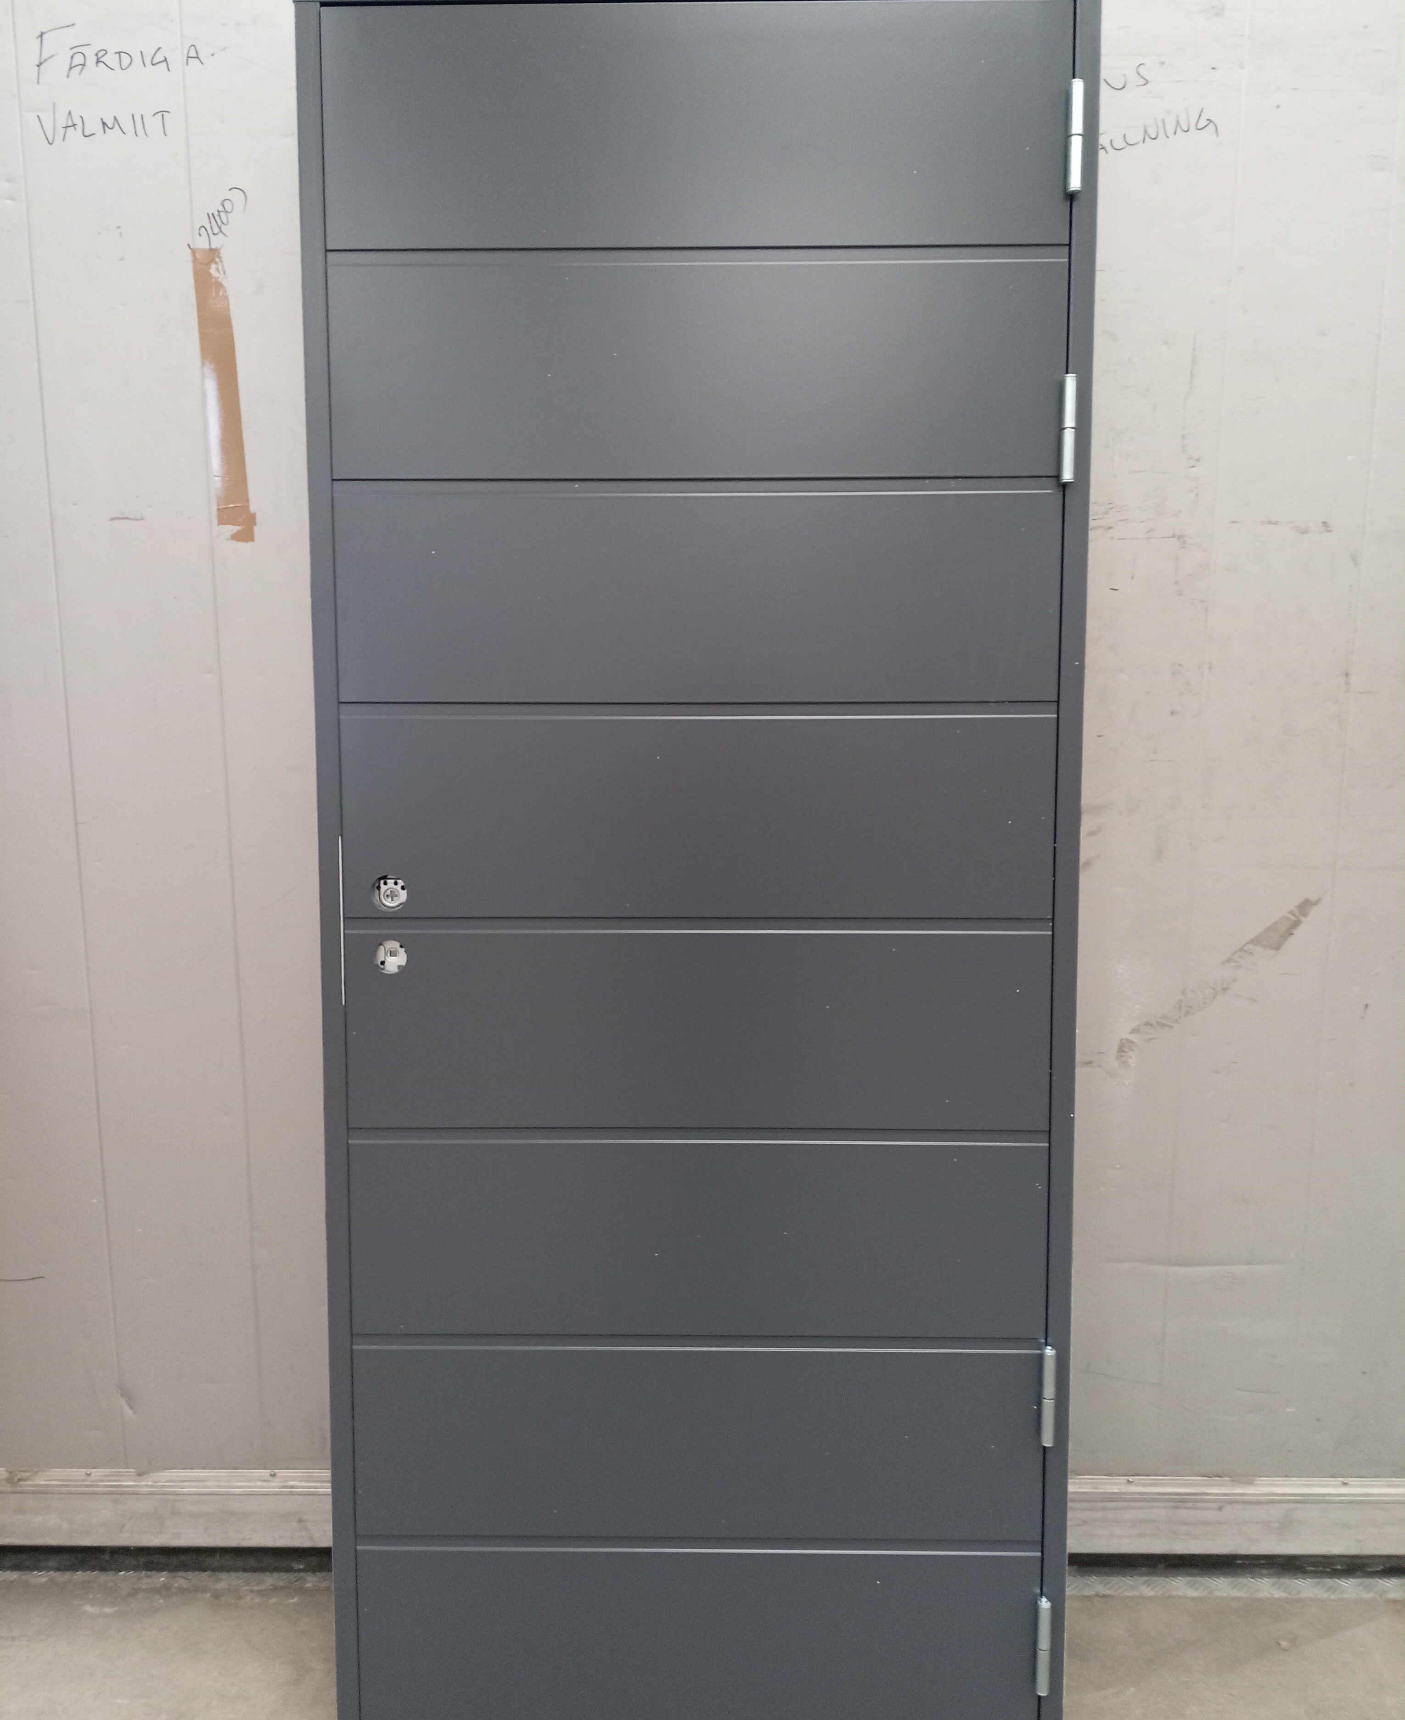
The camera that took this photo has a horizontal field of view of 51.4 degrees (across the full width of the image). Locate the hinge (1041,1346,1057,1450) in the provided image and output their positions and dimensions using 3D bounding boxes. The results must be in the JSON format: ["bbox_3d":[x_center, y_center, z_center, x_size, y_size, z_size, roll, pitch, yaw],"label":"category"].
[{"bbox_3d":[0.413,0.641,1.746,0.015,0.118,0.016,0,5,1],"label":"hinge"}]

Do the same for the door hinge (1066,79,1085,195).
[{"bbox_3d":[0.411,-0.797,1.614,0.015,0.118,0.016,0,5,1],"label":"door hinge"}]

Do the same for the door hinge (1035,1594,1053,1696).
[{"bbox_3d":[0.414,0.955,1.775,0.015,0.118,0.016,0,5,1],"label":"door hinge"}]

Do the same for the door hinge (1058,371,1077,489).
[{"bbox_3d":[0.411,-0.483,1.643,0.015,0.118,0.016,0,5,1],"label":"door hinge"}]

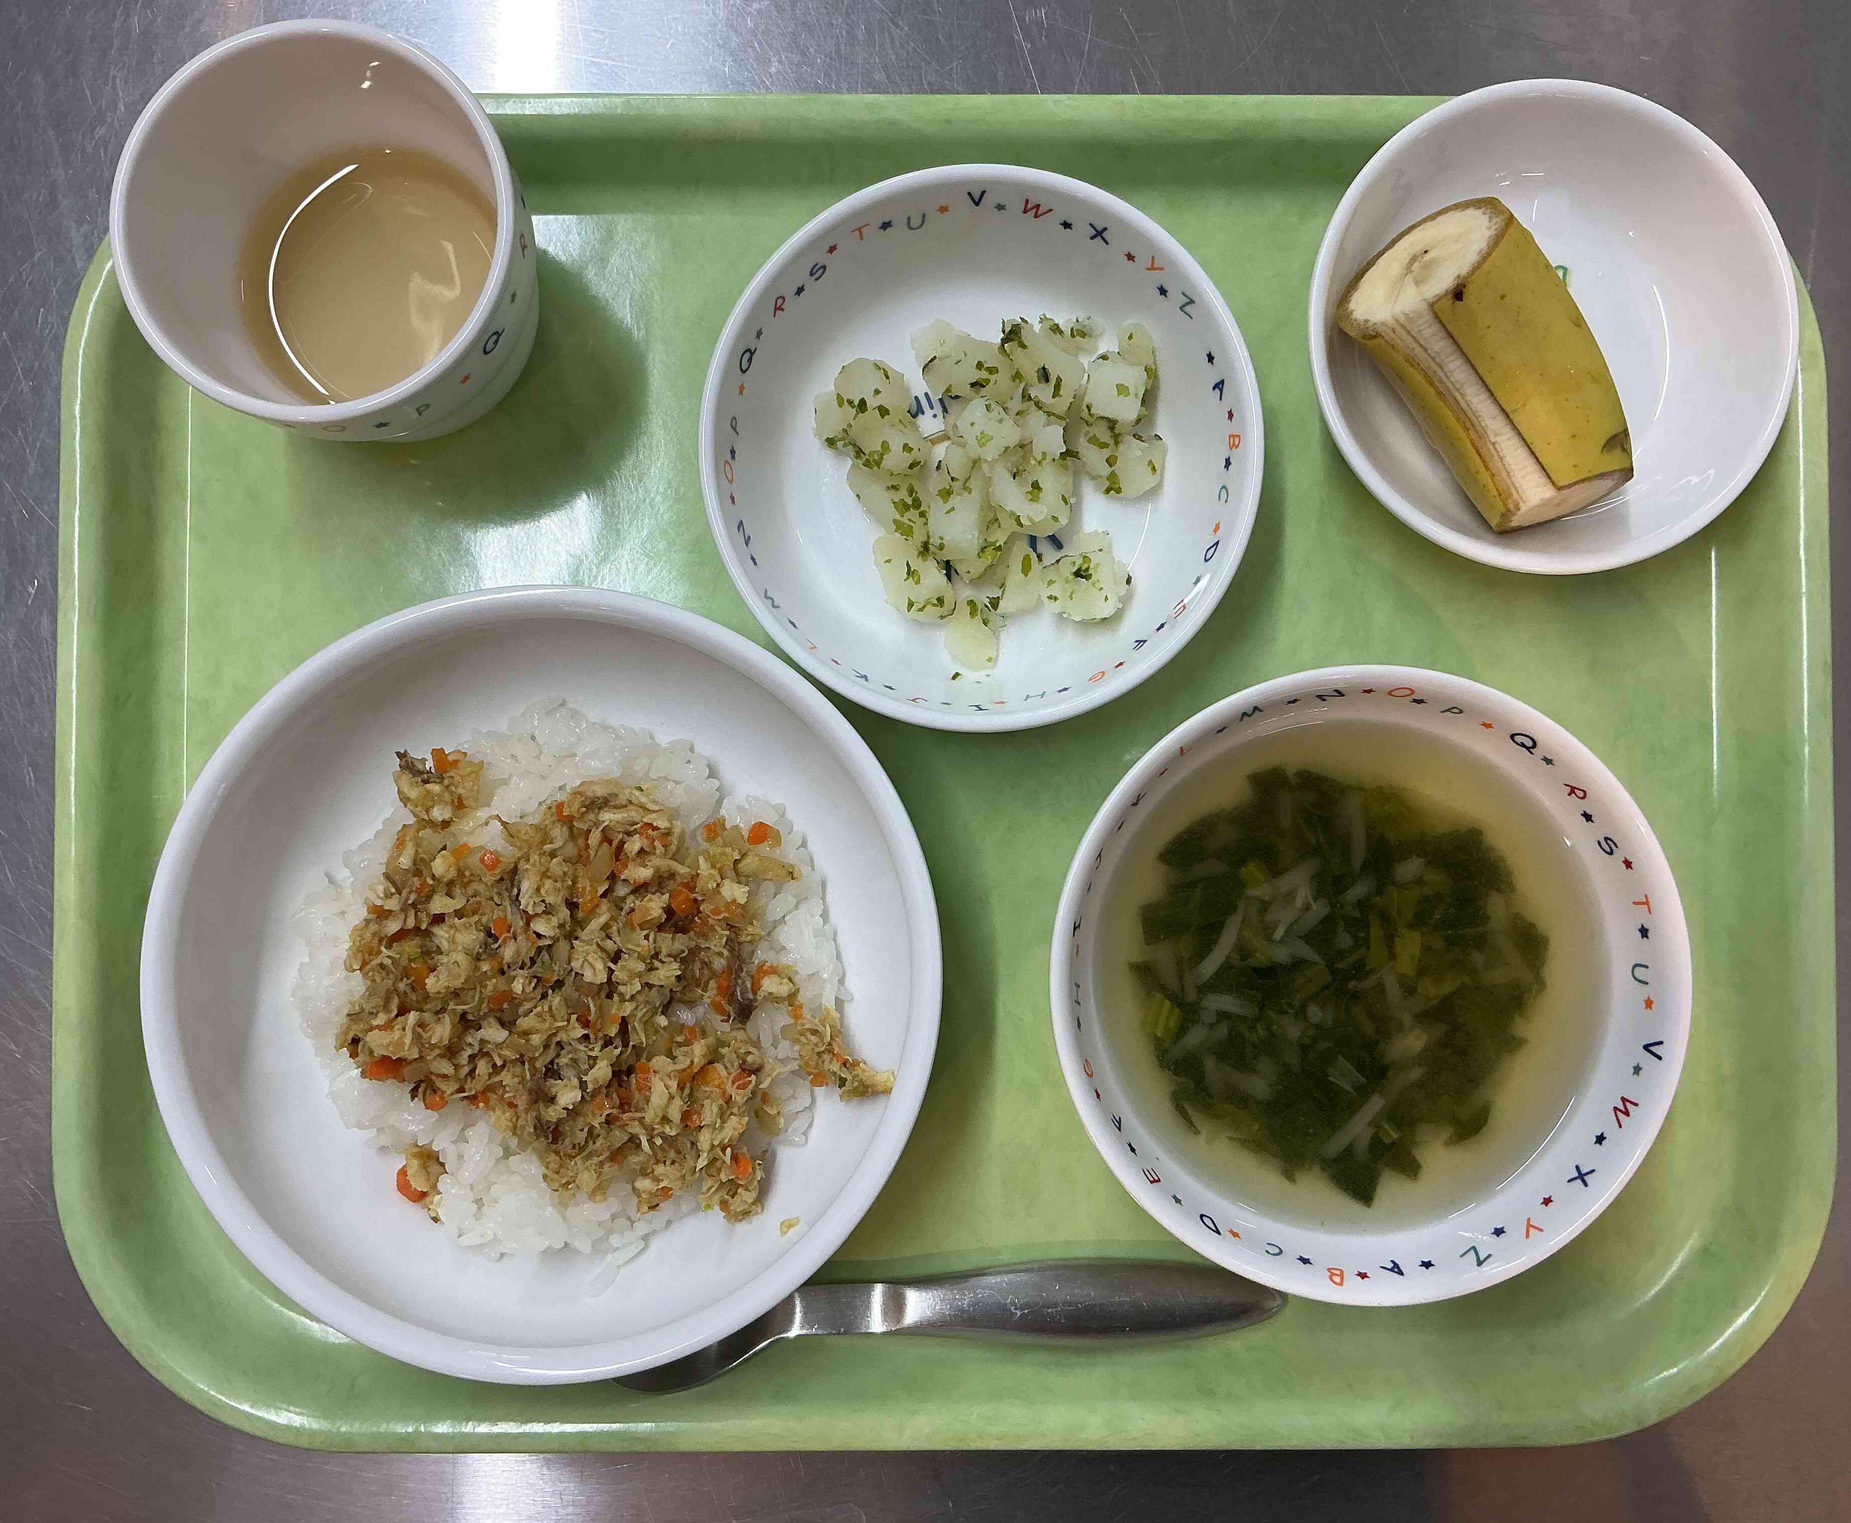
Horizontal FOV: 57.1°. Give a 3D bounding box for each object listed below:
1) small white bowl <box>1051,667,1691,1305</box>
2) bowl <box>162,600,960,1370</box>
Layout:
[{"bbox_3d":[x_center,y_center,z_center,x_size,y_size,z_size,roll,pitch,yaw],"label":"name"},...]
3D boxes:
[{"bbox_3d":[0.083,0.043,0.345,0.119,0.052,0.119,0,89,0],"label":"small white bowl"},{"bbox_3d":[-0.075,0.044,0.350,0.155,0.039,0.155,0,89,0],"label":"bowl"}]

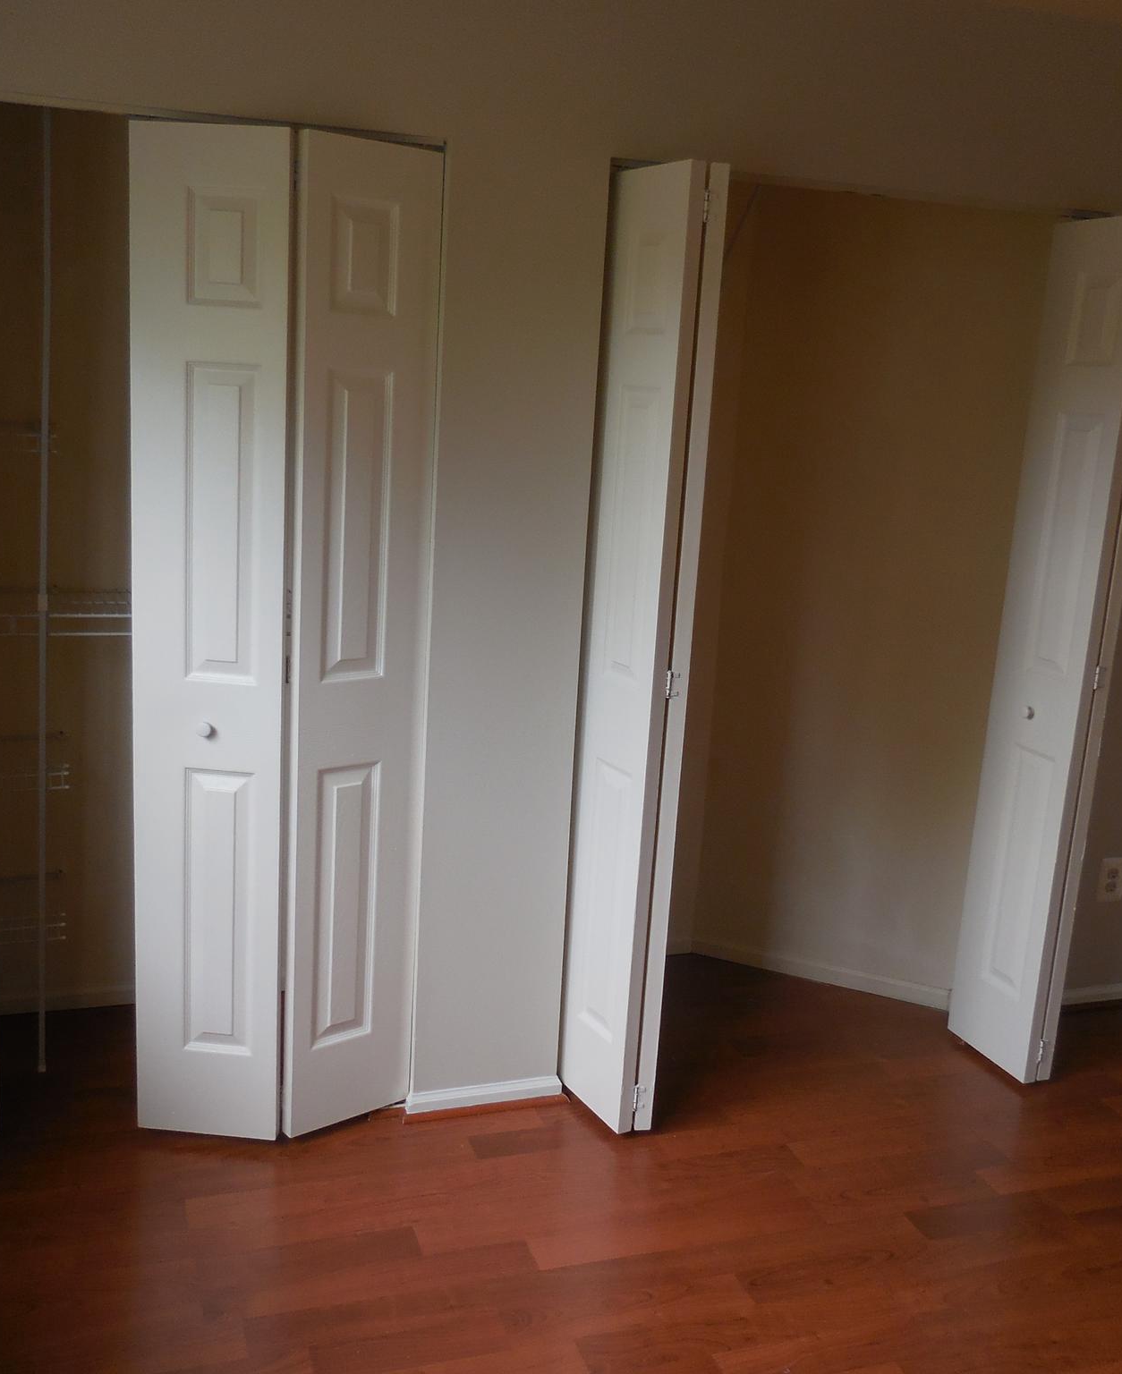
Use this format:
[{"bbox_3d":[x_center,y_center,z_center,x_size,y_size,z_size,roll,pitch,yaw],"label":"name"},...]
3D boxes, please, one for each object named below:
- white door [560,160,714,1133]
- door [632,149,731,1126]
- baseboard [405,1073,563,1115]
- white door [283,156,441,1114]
[{"bbox_3d":[0.132,-0.031,2.775,0.035,1.990,0.280,-4,14,-29],"label":"white door"},{"bbox_3d":[0.231,-0.031,2.813,0.036,2.000,0.255,2,12,-5],"label":"door"},{"bbox_3d":[-0.169,0.920,2.967,0.360,0.056,0.015,-1,13,-18],"label":"baseboard"},{"bbox_3d":[-0.407,-0.039,2.678,0.290,2.000,0.036,-7,16,-39],"label":"white door"}]

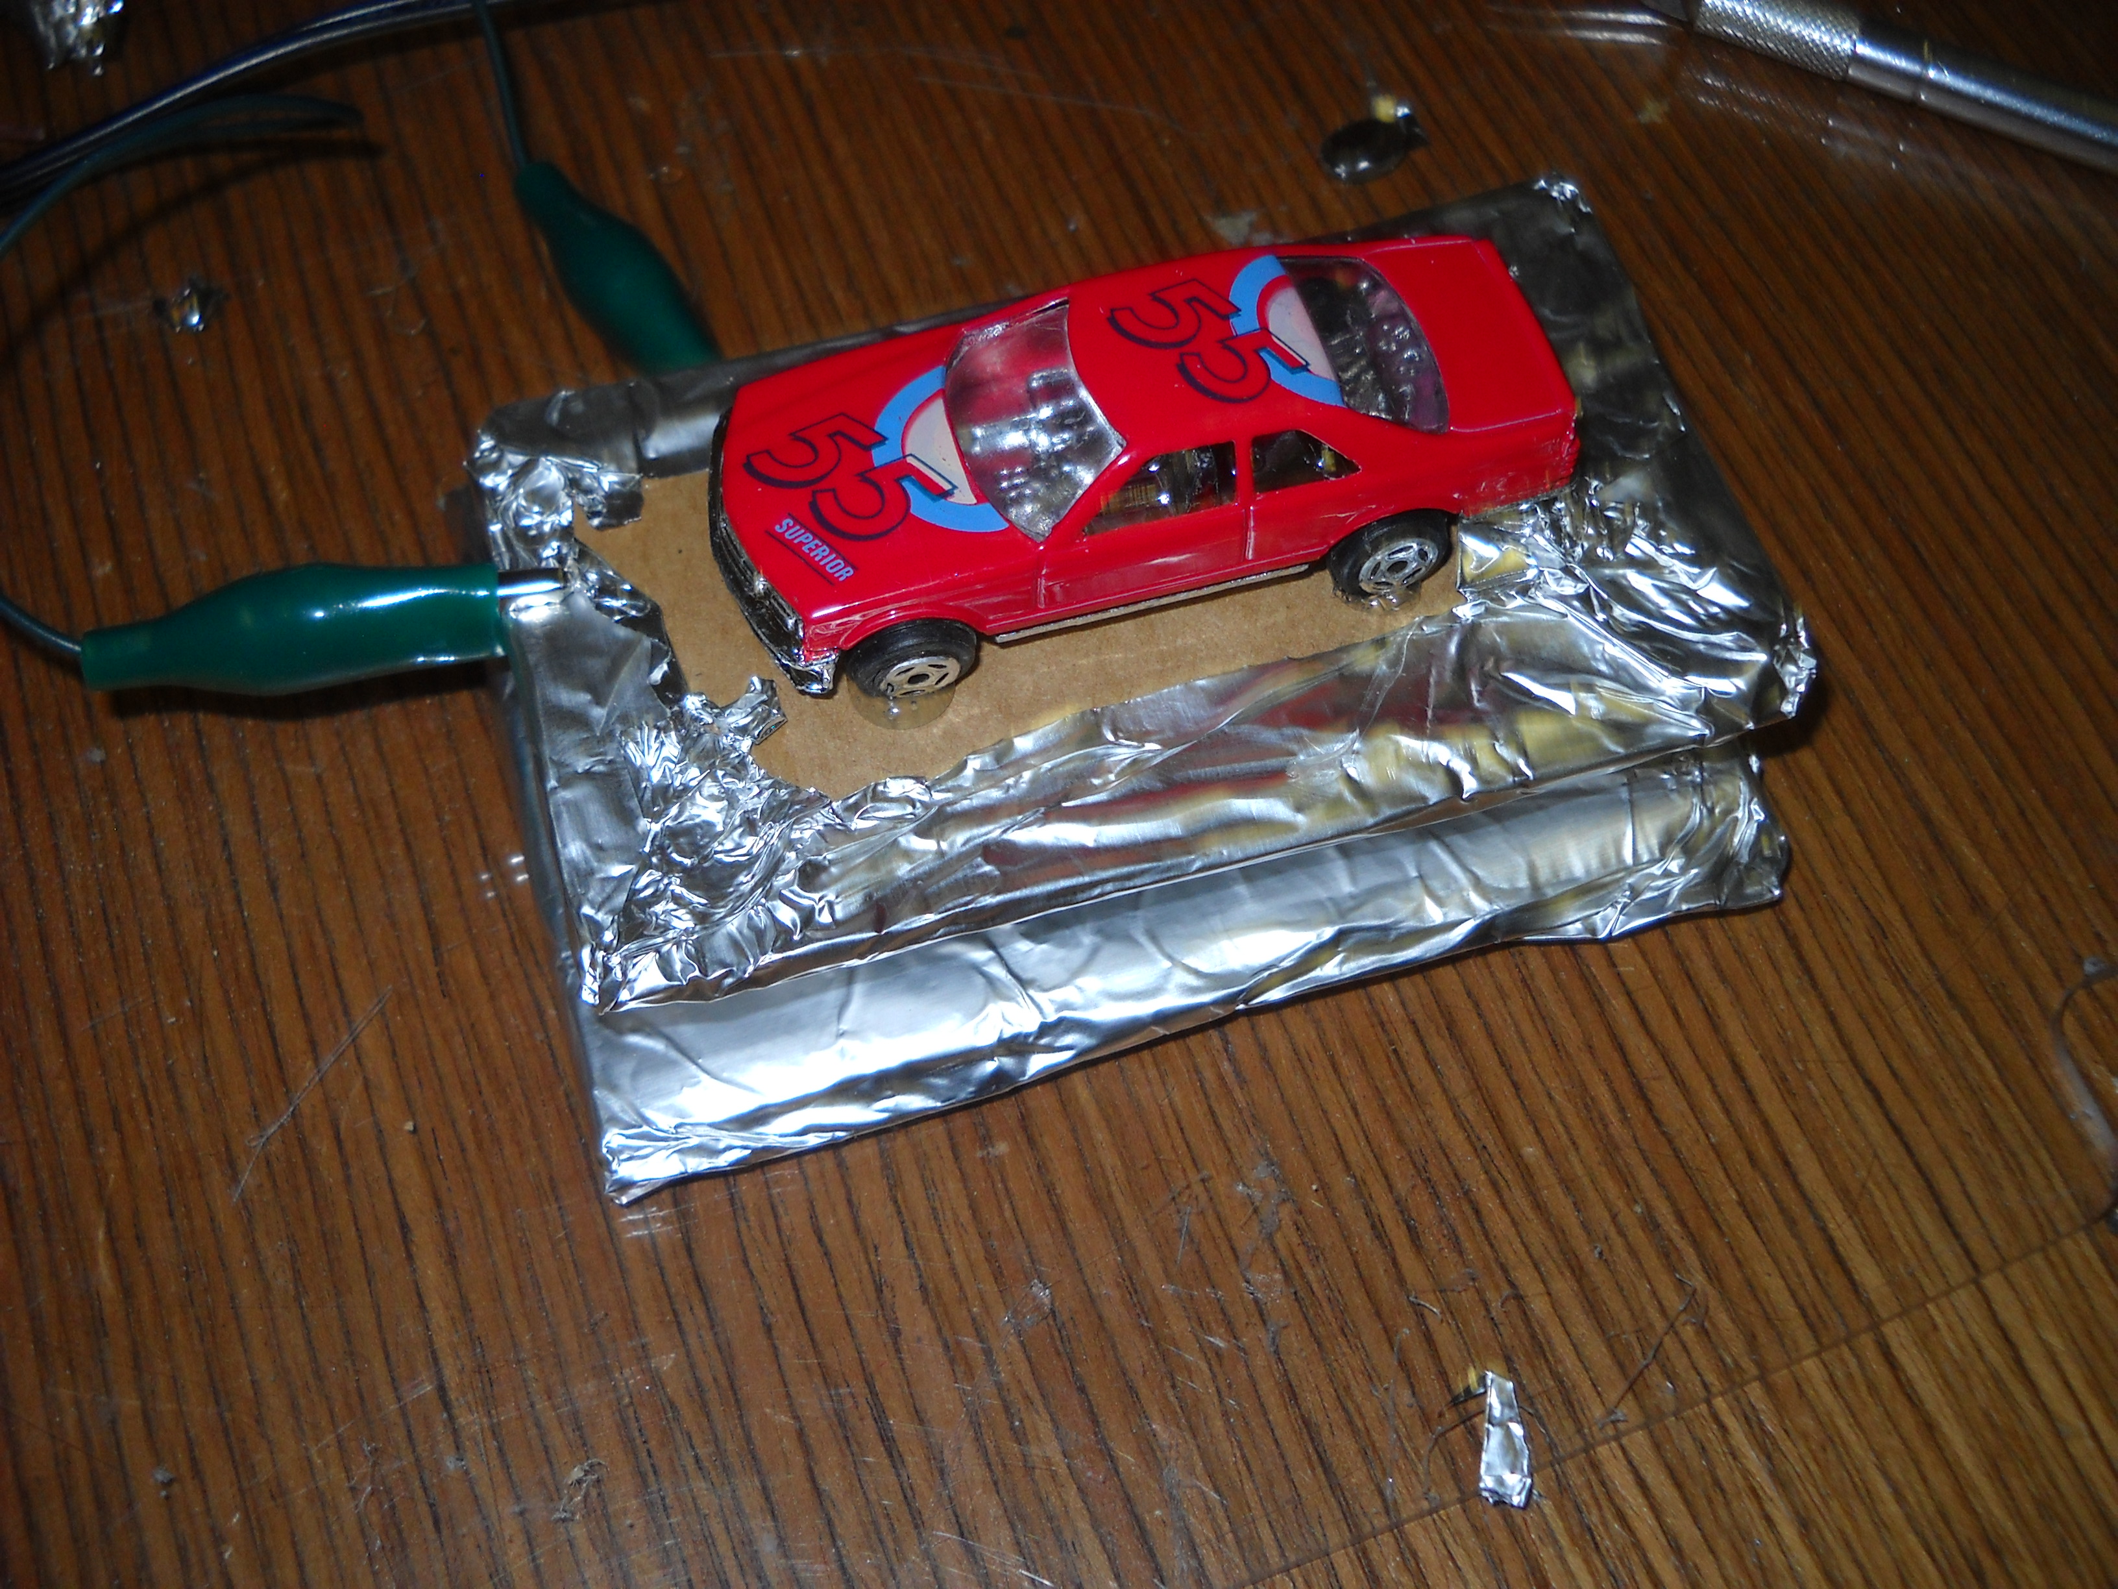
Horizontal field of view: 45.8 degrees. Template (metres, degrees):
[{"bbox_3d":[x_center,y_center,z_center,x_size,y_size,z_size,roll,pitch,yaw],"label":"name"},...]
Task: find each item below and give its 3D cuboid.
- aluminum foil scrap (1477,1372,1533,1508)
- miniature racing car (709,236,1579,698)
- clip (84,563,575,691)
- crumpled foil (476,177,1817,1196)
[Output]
[{"bbox_3d":[0.039,0.056,0.219,0.004,0.003,0.011,2,61,1],"label":"aluminum foil scrap"},{"bbox_3d":[0.009,-0.034,0.238,0.077,0.023,0.031,-14,62,-8],"label":"miniature racing car"},{"bbox_3d":[-0.072,-0.017,0.245,0.050,0.013,0.012,-7,61,7],"label":"clip"},{"bbox_3d":[0.007,-0.014,0.249,0.120,0.018,0.080,-14,62,-8],"label":"crumpled foil"}]

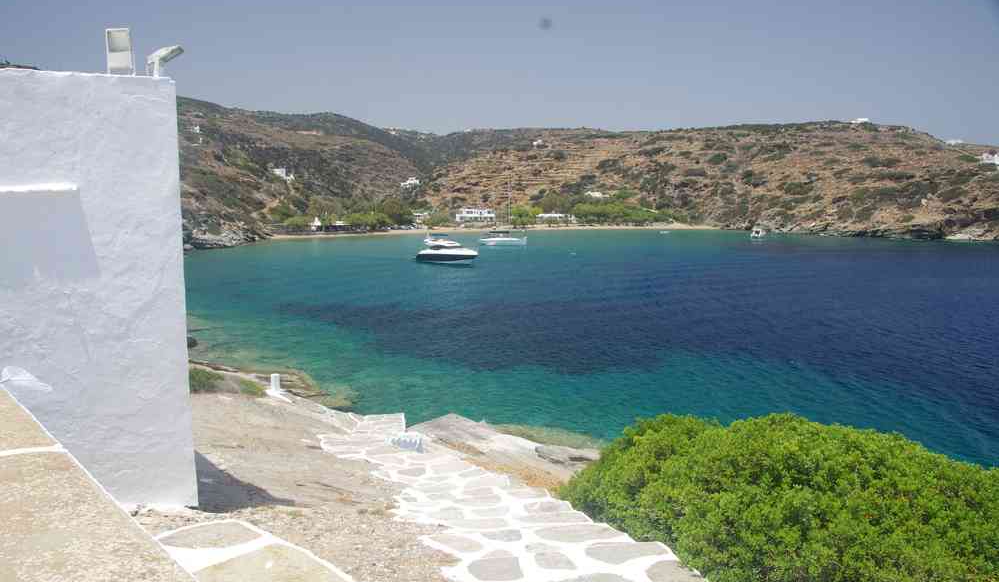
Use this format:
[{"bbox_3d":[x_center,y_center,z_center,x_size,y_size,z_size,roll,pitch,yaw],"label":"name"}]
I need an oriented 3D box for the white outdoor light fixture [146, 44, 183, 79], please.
[{"bbox_3d":[-2.586,-1.777,5.800,0.250,0.250,0.200,-5,9,-36],"label":"white outdoor light fixture"}]

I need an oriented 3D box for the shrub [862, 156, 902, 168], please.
[{"bbox_3d":[168.700,-56.600,330.000,16.000,4.400,8.000,3,8,24],"label":"shrub"}]

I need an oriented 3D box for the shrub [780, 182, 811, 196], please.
[{"bbox_3d":[118.532,-40.571,298.000,12.000,4.800,8.000,3,8,21],"label":"shrub"}]

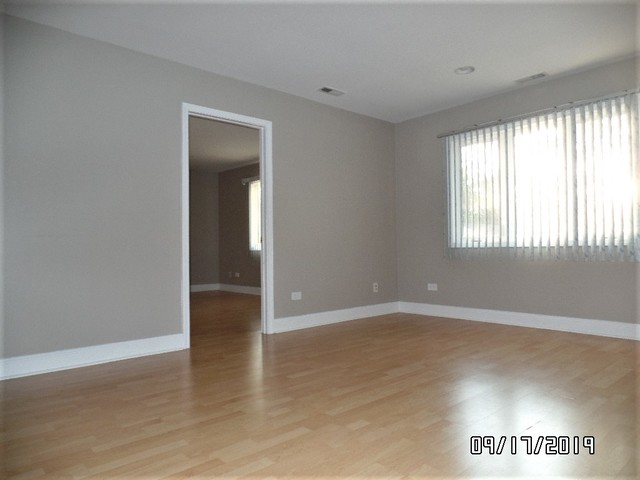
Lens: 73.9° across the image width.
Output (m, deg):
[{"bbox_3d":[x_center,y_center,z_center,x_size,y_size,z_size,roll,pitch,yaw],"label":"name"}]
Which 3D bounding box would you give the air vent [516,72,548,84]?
[{"bbox_3d":[2.035,-1.551,4.104,0.135,0.025,0.290,0,-2,-41],"label":"air vent"}]

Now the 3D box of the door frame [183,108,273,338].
[{"bbox_3d":[-0.854,-0.130,3.977,0.935,2.111,0.130,0,-2,-41],"label":"door frame"}]

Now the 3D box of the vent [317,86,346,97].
[{"bbox_3d":[0.124,-1.515,4.363,0.290,0.025,0.135,0,-2,-41],"label":"vent"}]

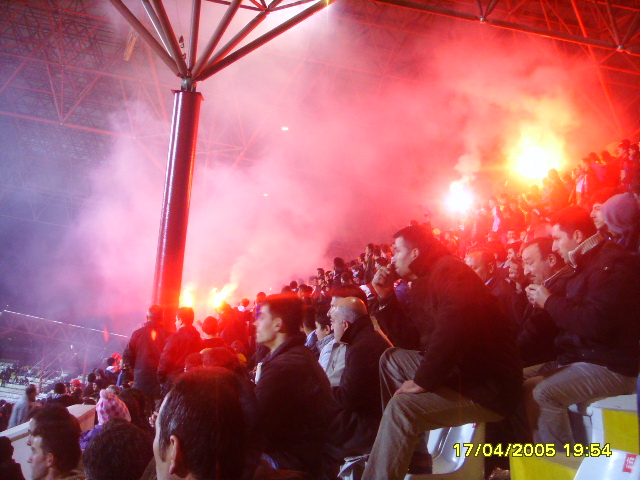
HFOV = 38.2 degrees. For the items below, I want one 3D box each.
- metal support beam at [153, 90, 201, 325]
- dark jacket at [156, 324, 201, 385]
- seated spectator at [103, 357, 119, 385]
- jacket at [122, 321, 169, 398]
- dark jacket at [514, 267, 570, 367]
[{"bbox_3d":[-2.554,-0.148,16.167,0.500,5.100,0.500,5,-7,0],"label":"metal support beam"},{"bbox_3d":[-1.494,1.269,9.900,0.520,0.720,0.350,9,-9,-33],"label":"dark jacket"},{"bbox_3d":[-3.853,2.694,17.000,0.600,1.150,0.500,-3,-11,45],"label":"seated spectator"},{"bbox_3d":[-1.900,1.332,10.300,0.560,0.840,0.350,9,-9,-30],"label":"jacket"},{"bbox_3d":[1.109,0.365,4.300,0.480,0.560,0.520,4,-7,1],"label":"dark jacket"}]

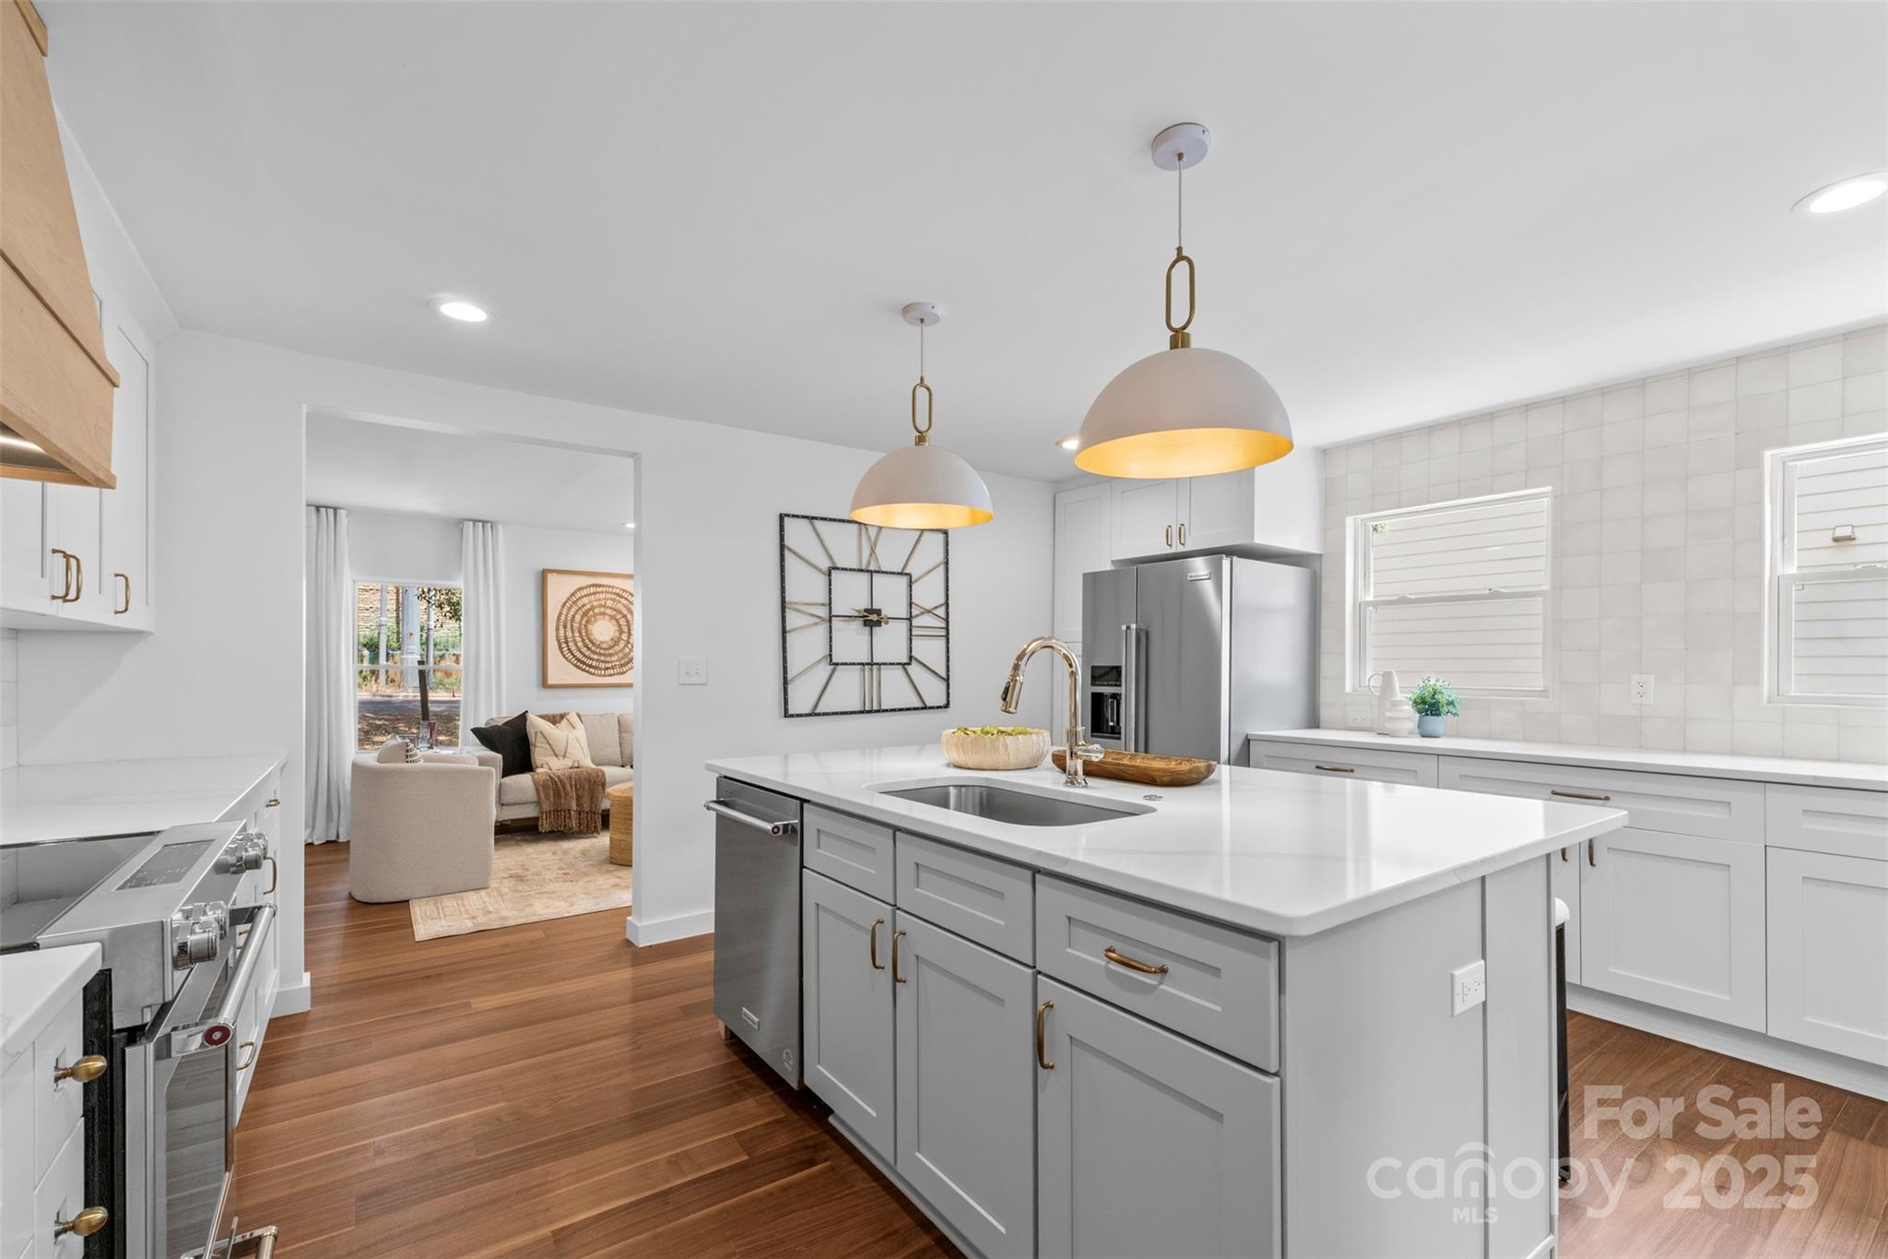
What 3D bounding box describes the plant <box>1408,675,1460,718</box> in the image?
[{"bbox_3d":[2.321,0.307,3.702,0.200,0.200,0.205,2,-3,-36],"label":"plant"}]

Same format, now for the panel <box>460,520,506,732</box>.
[{"bbox_3d":[-3.651,0.352,6.232,0.320,2.380,0.120,2,-3,-36],"label":"panel"}]

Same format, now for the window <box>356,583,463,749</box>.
[{"bbox_3d":[-4.106,0.290,6.043,0.730,1.310,0.090,2,-3,-36],"label":"window"}]

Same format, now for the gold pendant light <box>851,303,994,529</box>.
[{"bbox_3d":[-0.072,-0.708,2.588,0.462,0.705,0.462,0,-3,0],"label":"gold pendant light"}]

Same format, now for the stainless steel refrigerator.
[{"bbox_3d":[1.350,0.560,4.209,0.880,1.780,0.910,2,-3,-36],"label":"stainless steel refrigerator"}]

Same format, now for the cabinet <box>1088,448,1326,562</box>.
[{"bbox_3d":[1.539,-0.681,4.524,0.640,0.550,0.950,2,-3,-36],"label":"cabinet"}]

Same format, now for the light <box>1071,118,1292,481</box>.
[{"bbox_3d":[0.521,-0.746,1.756,0.462,0.705,0.462,0,-3,0],"label":"light"}]

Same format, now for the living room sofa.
[{"bbox_3d":[-2.634,1.126,6.378,2.200,0.850,0.900,2,-3,-36],"label":"living room sofa"}]

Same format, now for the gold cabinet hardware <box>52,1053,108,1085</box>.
[{"bbox_3d":[-1.011,0.514,0.920,0.042,0.030,0.030,2,-3,-36],"label":"gold cabinet hardware"}]

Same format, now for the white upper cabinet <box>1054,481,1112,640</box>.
[{"bbox_3d":[1.116,-0.404,5.101,0.640,0.990,0.490,2,-3,-36],"label":"white upper cabinet"}]

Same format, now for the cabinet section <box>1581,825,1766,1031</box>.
[{"bbox_3d":[2.598,0.969,2.755,0.520,0.575,0.455,1,-2,-37],"label":"cabinet section"}]

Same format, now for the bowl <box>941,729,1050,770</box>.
[{"bbox_3d":[0.165,0.388,2.591,0.360,0.118,0.360,0,-3,0],"label":"bowl"}]

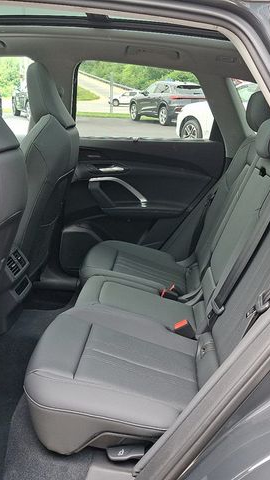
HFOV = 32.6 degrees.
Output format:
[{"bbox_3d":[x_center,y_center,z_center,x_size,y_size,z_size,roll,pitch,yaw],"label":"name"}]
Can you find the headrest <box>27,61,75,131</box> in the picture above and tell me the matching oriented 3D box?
[{"bbox_3d":[-0.322,-0.568,1.812,0.170,0.254,0.278,1,18,3],"label":"headrest"}]

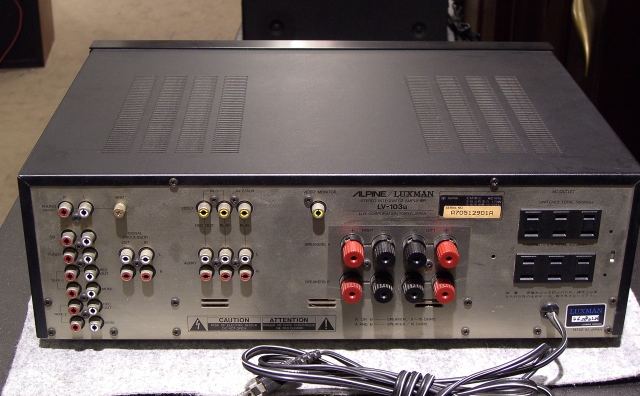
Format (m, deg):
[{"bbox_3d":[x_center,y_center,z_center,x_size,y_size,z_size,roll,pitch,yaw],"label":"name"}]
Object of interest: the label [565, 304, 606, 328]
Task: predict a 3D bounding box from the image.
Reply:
[{"bbox_3d":[0.197,0.087,0.779,0.028,0.019,0.001,0,25,-2],"label":"label"}]

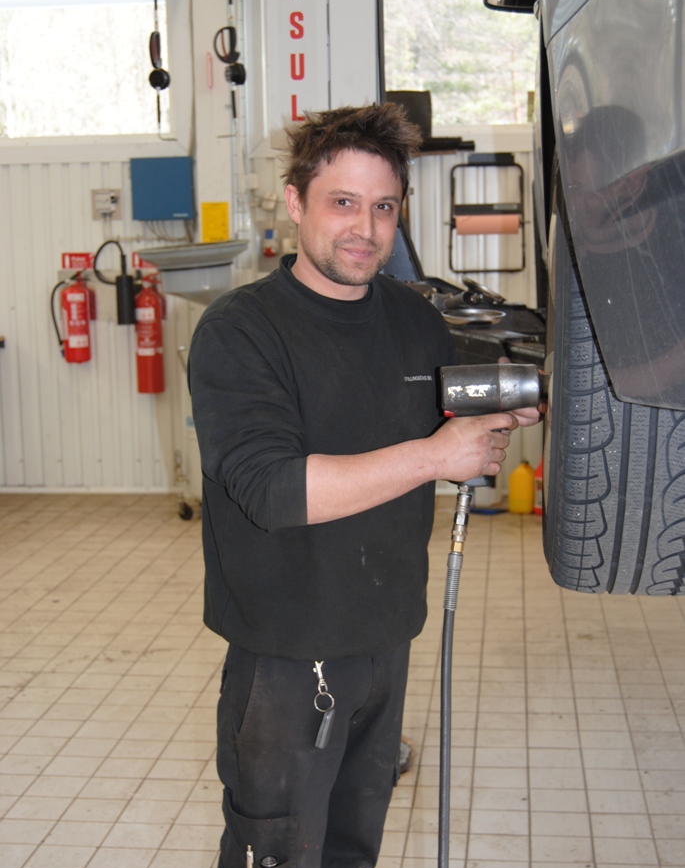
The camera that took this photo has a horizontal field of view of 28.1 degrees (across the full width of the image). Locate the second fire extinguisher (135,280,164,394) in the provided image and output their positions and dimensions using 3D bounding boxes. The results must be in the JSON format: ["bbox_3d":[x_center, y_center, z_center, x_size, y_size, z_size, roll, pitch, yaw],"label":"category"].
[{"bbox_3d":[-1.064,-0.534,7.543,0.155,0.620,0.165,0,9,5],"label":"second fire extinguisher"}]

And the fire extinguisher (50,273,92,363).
[{"bbox_3d":[-1.502,-0.647,7.579,0.212,0.492,0.172,-1,9,0],"label":"fire extinguisher"}]

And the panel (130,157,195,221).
[{"bbox_3d":[-0.983,-1.341,7.485,0.325,0.333,0.110,0,9,7],"label":"panel"}]

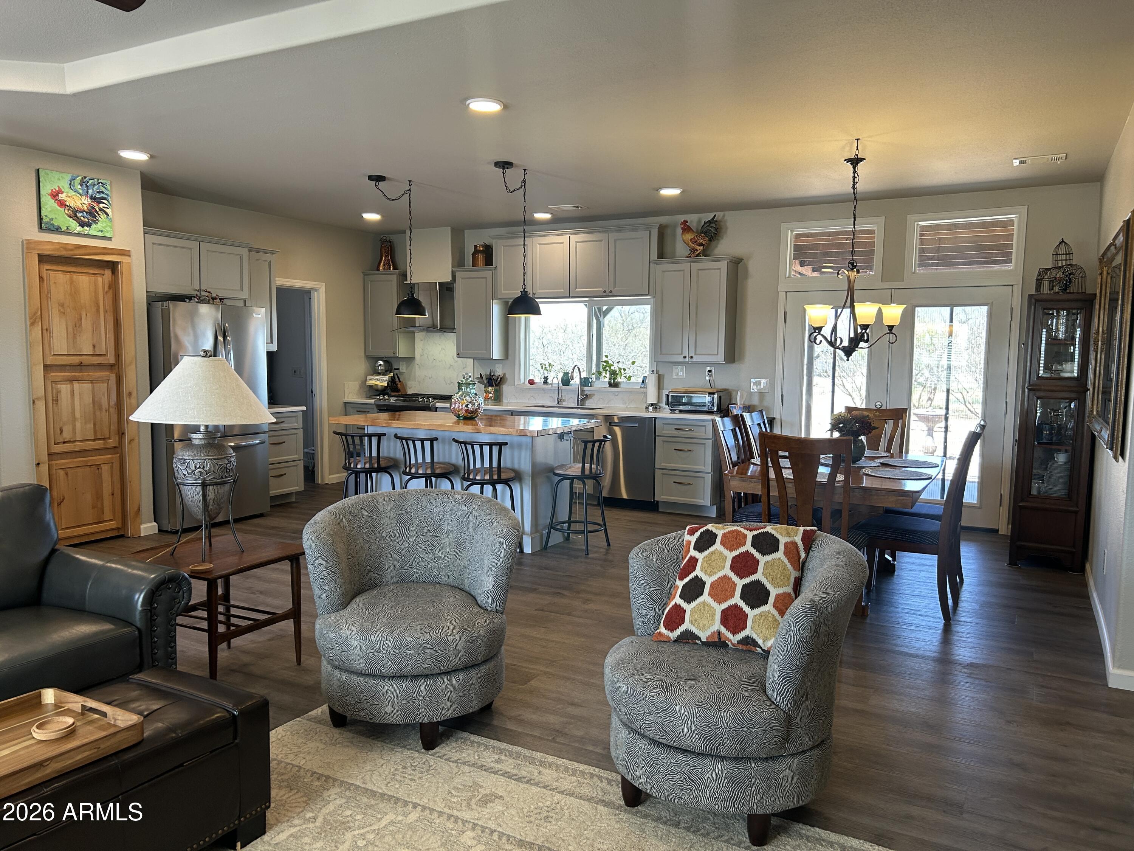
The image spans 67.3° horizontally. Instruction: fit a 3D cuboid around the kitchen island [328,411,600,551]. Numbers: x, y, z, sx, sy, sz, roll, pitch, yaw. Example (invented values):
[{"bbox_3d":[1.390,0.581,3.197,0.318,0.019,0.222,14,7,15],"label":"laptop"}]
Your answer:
[{"bbox_3d":[-0.798,0.412,6.707,1.880,0.930,1.030,3,6,28],"label":"kitchen island"}]

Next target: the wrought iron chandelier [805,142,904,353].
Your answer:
[{"bbox_3d":[1.773,-1.080,5.272,0.630,1.340,0.630,3,6,28],"label":"wrought iron chandelier"}]

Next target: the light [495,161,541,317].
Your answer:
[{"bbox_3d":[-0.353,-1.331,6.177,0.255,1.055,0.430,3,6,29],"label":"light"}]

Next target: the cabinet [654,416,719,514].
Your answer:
[{"bbox_3d":[1.194,0.352,7.911,0.545,0.880,0.620,3,6,28],"label":"cabinet"}]

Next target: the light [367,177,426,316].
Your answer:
[{"bbox_3d":[-1.309,-1.401,6.706,0.300,1.060,0.470,3,6,28],"label":"light"}]

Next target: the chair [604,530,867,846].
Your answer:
[{"bbox_3d":[0.544,0.817,2.899,0.820,0.855,0.820,-4,7,-36],"label":"chair"}]

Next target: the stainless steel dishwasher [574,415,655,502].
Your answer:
[{"bbox_3d":[0.666,0.319,8.157,0.610,0.840,0.610,3,6,28],"label":"stainless steel dishwasher"}]

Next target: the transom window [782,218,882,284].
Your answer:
[{"bbox_3d":[2.322,-1.518,7.497,0.885,0.550,0.100,3,6,29],"label":"transom window"}]

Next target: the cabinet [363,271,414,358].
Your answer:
[{"bbox_3d":[-1.995,-1.242,9.626,0.480,0.935,0.340,3,6,28],"label":"cabinet"}]

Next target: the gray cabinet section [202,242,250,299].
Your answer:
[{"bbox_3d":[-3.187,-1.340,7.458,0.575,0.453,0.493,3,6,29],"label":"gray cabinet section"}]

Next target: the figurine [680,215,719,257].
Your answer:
[{"bbox_3d":[1.210,-1.739,7.831,0.370,0.390,0.170,1,5,11],"label":"figurine"}]

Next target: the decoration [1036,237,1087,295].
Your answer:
[{"bbox_3d":[3.380,-1.088,5.816,0.310,0.385,0.240,3,6,29],"label":"decoration"}]

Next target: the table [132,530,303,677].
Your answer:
[{"bbox_3d":[-1.584,0.854,3.890,0.670,0.560,0.630,3,6,28],"label":"table"}]

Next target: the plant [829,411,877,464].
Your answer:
[{"bbox_3d":[1.855,0.078,5.499,0.290,0.335,0.280,3,6,29],"label":"plant"}]

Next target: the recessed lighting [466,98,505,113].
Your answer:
[{"bbox_3d":[-0.435,-1.690,4.531,0.195,0.026,0.195,0,5,0],"label":"recessed lighting"}]

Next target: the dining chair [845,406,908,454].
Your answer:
[{"bbox_3d":[2.131,0.420,6.047,0.480,1.080,0.590,3,6,29],"label":"dining chair"}]

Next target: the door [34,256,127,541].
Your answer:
[{"bbox_3d":[-3.582,-0.149,6.264,0.060,2.050,0.610,3,6,28],"label":"door"}]

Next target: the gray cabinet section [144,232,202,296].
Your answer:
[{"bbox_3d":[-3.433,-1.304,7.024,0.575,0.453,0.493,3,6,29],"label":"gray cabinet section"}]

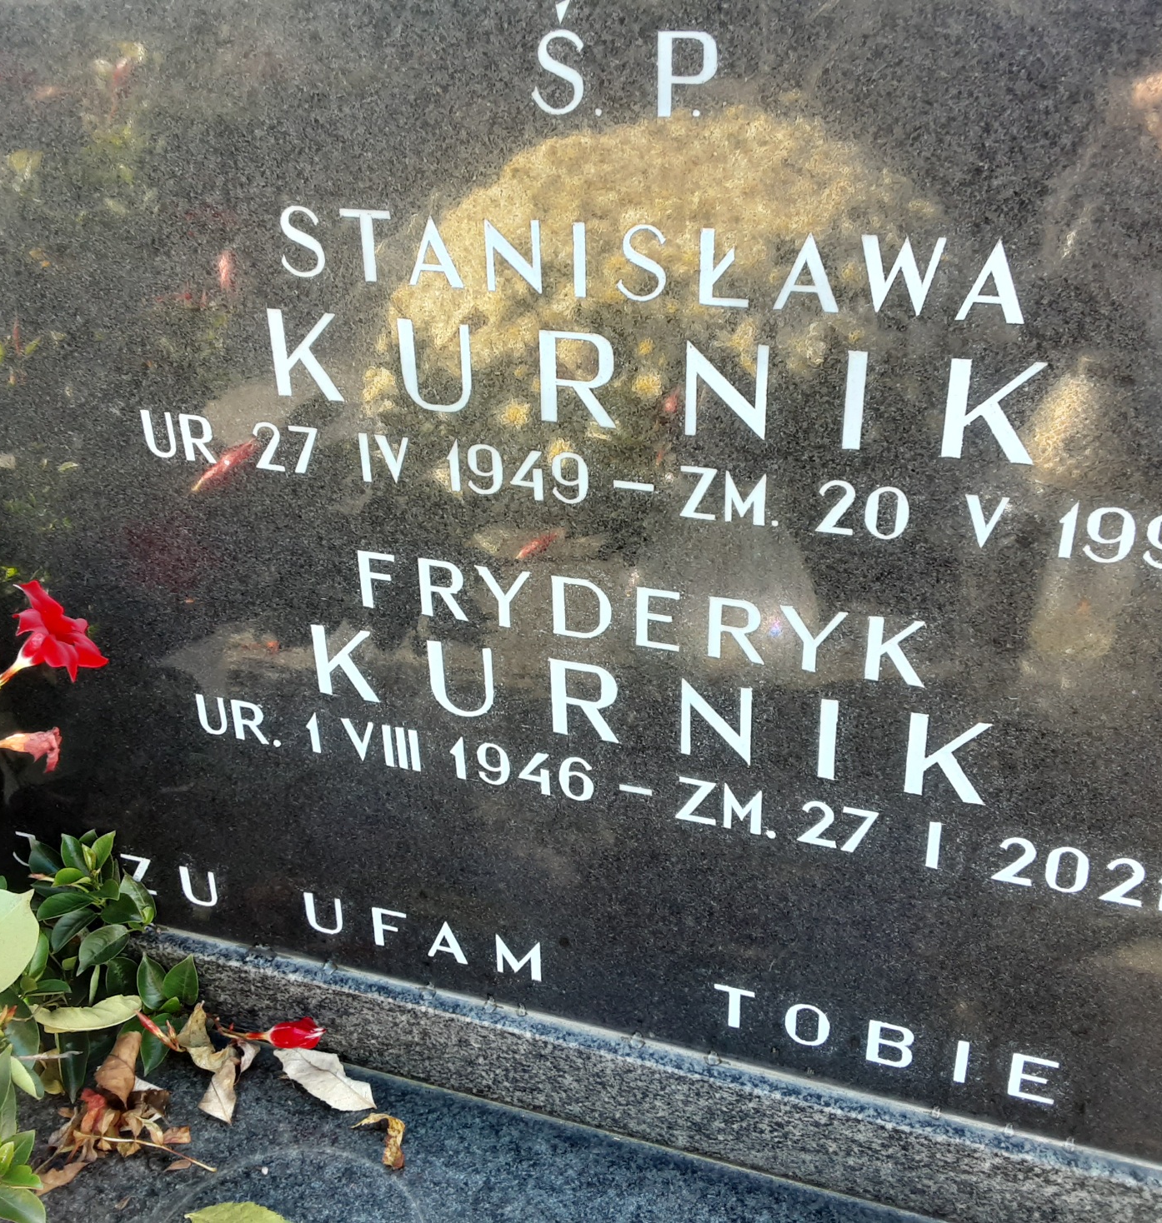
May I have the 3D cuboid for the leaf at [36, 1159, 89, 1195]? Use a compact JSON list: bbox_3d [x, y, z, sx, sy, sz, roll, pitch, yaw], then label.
[{"bbox_3d":[-0.302,0.329,0.766,0.031,0.007,0.014,-27,39,-32],"label":"leaf"}]

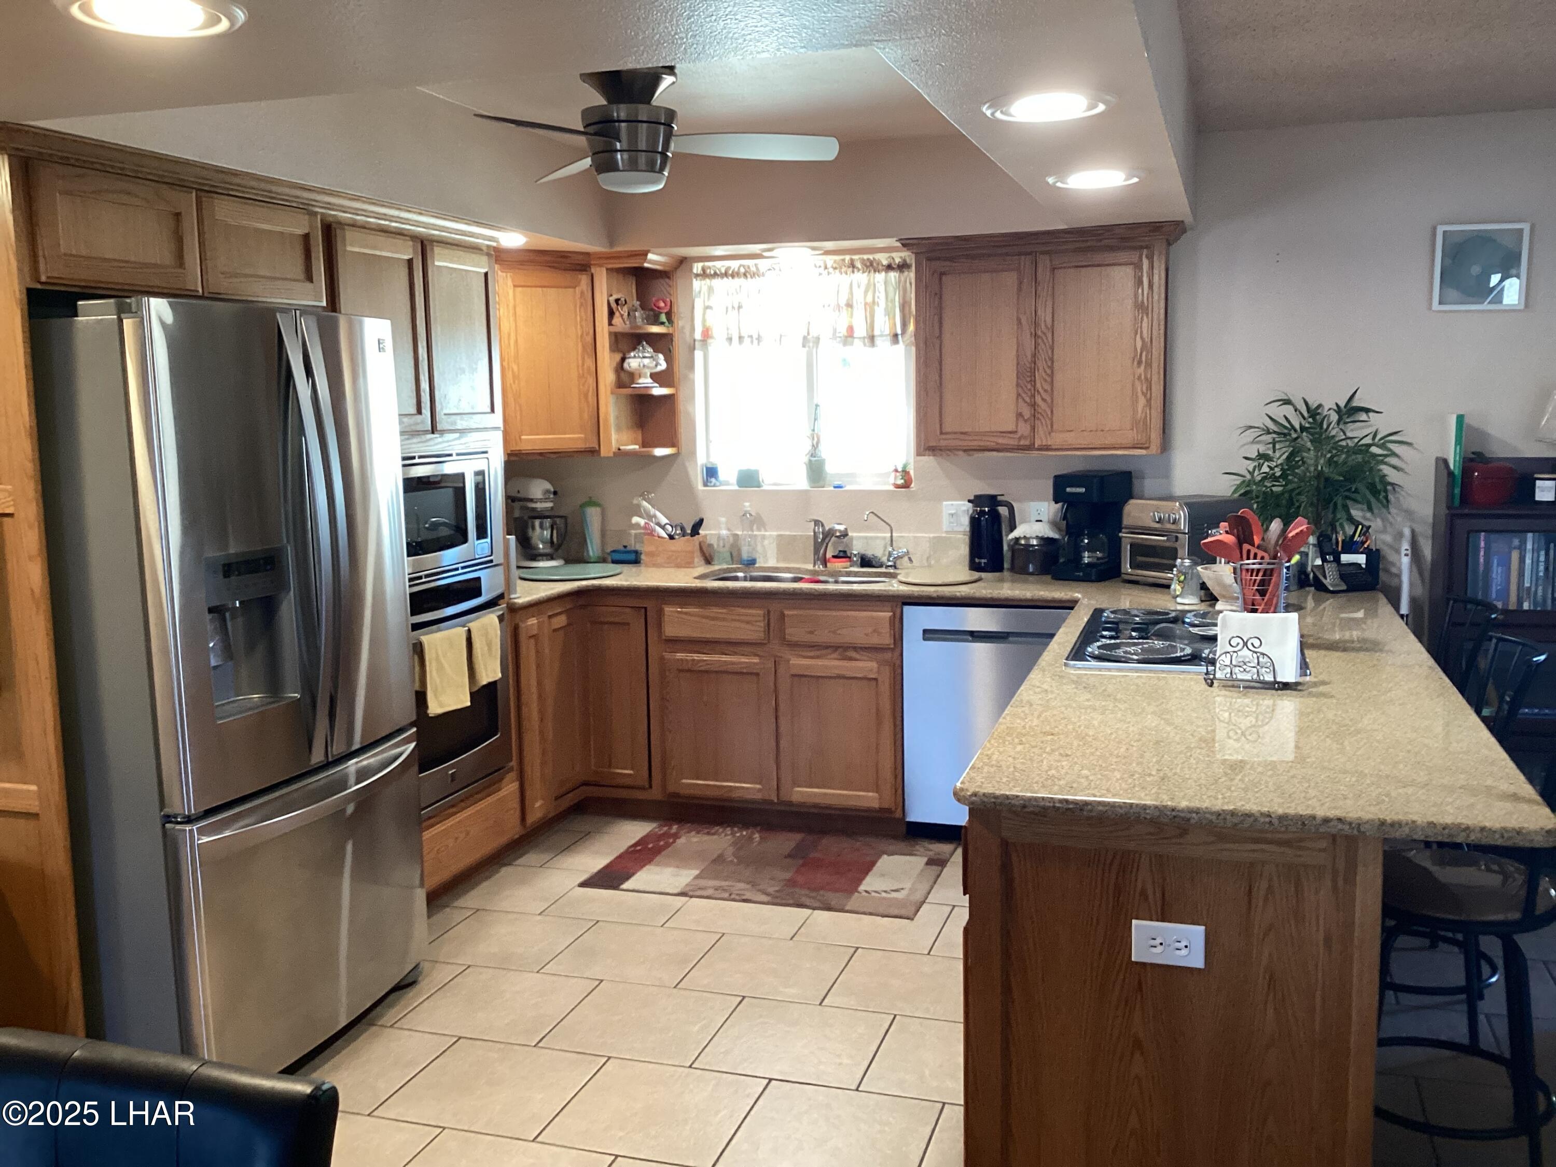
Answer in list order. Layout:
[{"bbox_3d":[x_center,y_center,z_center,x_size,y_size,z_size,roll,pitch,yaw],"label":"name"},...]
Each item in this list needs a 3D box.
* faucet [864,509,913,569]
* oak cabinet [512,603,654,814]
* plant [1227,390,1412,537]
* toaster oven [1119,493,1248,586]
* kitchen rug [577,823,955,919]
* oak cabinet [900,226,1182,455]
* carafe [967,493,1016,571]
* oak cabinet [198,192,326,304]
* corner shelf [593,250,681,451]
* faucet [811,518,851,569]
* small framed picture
[{"bbox_3d":[0.415,-0.162,5.269,0.184,0.219,0.080,-1,8,-3],"label":"faucet"},{"bbox_3d":[-0.858,0.418,5.245,0.825,0.795,1.014,1,8,17],"label":"oak cabinet"},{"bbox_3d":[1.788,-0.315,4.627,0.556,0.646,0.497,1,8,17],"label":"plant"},{"bbox_3d":[1.425,-0.149,4.801,0.350,0.295,0.320,-5,8,-29],"label":"toaster oven"},{"bbox_3d":[-0.014,0.950,4.742,1.120,0.012,0.745,1,8,17],"label":"kitchen rug"},{"bbox_3d":[0.951,-0.849,4.983,0.950,0.770,0.390,1,8,17],"label":"oak cabinet"},{"bbox_3d":[0.792,-0.188,5.169,0.179,0.285,0.127,0,8,6],"label":"carafe"},{"bbox_3d":[-1.544,-0.830,3.544,0.600,0.245,0.480,1,8,17],"label":"oak cabinet"},{"bbox_3d":[-0.537,-0.881,5.398,0.238,0.765,0.318,1,8,17],"label":"corner shelf"},{"bbox_3d":[0.203,-0.152,5.360,0.065,0.190,0.230,-6,9,-35],"label":"faucet"},{"bbox_3d":[2.340,-1.051,4.635,0.280,0.280,0.025,1,8,17],"label":"small framed picture"}]

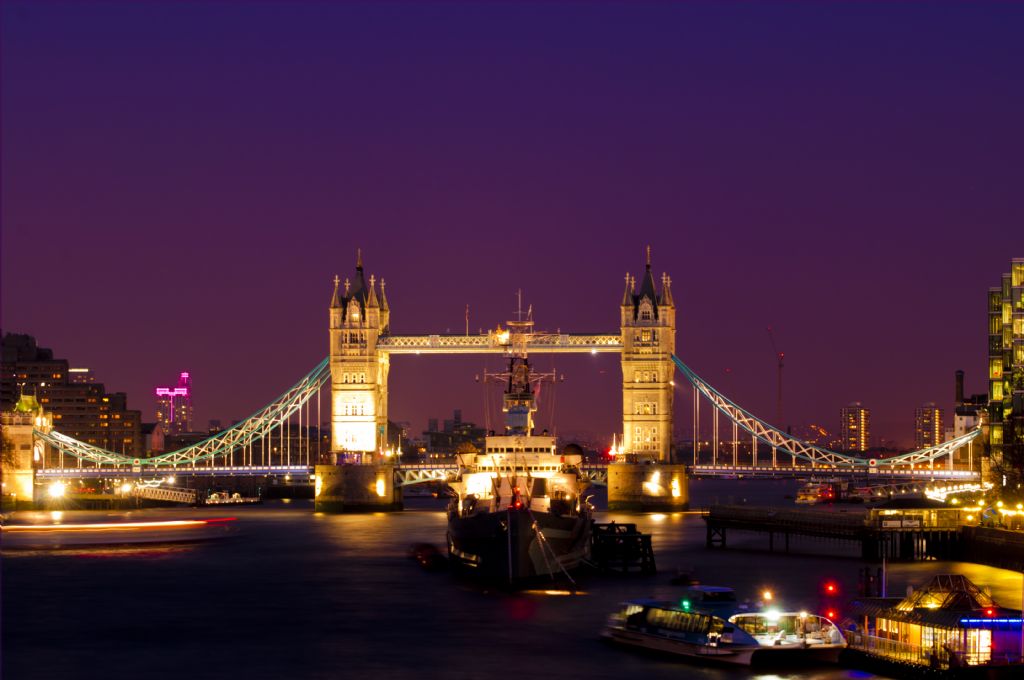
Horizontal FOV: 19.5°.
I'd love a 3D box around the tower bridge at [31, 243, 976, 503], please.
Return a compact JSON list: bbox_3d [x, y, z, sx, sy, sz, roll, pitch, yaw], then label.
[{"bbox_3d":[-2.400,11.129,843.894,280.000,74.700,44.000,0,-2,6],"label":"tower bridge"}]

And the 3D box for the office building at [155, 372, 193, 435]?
[{"bbox_3d":[-554.117,127.118,4888.722,56.000,147.000,46.000,0,-2,-6],"label":"office building"}]

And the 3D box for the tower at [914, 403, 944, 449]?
[{"bbox_3d":[366.719,84.911,2618.670,24.500,59.200,22.000,0,-2,8],"label":"tower"}]

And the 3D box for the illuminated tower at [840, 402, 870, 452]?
[{"bbox_3d":[299.765,84.343,2598.677,24.500,58.800,22.000,0,-2,6],"label":"illuminated tower"}]

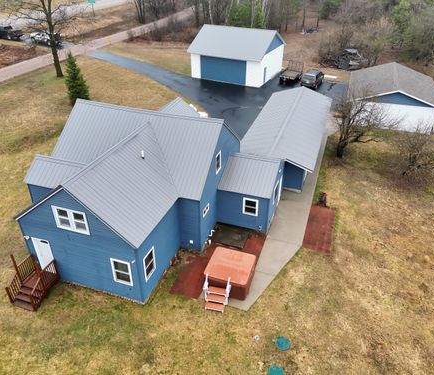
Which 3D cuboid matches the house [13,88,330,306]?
[{"bbox_3d":[-0.315,-4.287,25.311,15.308,6.363,26.947,11,34,16],"label":"house"}]

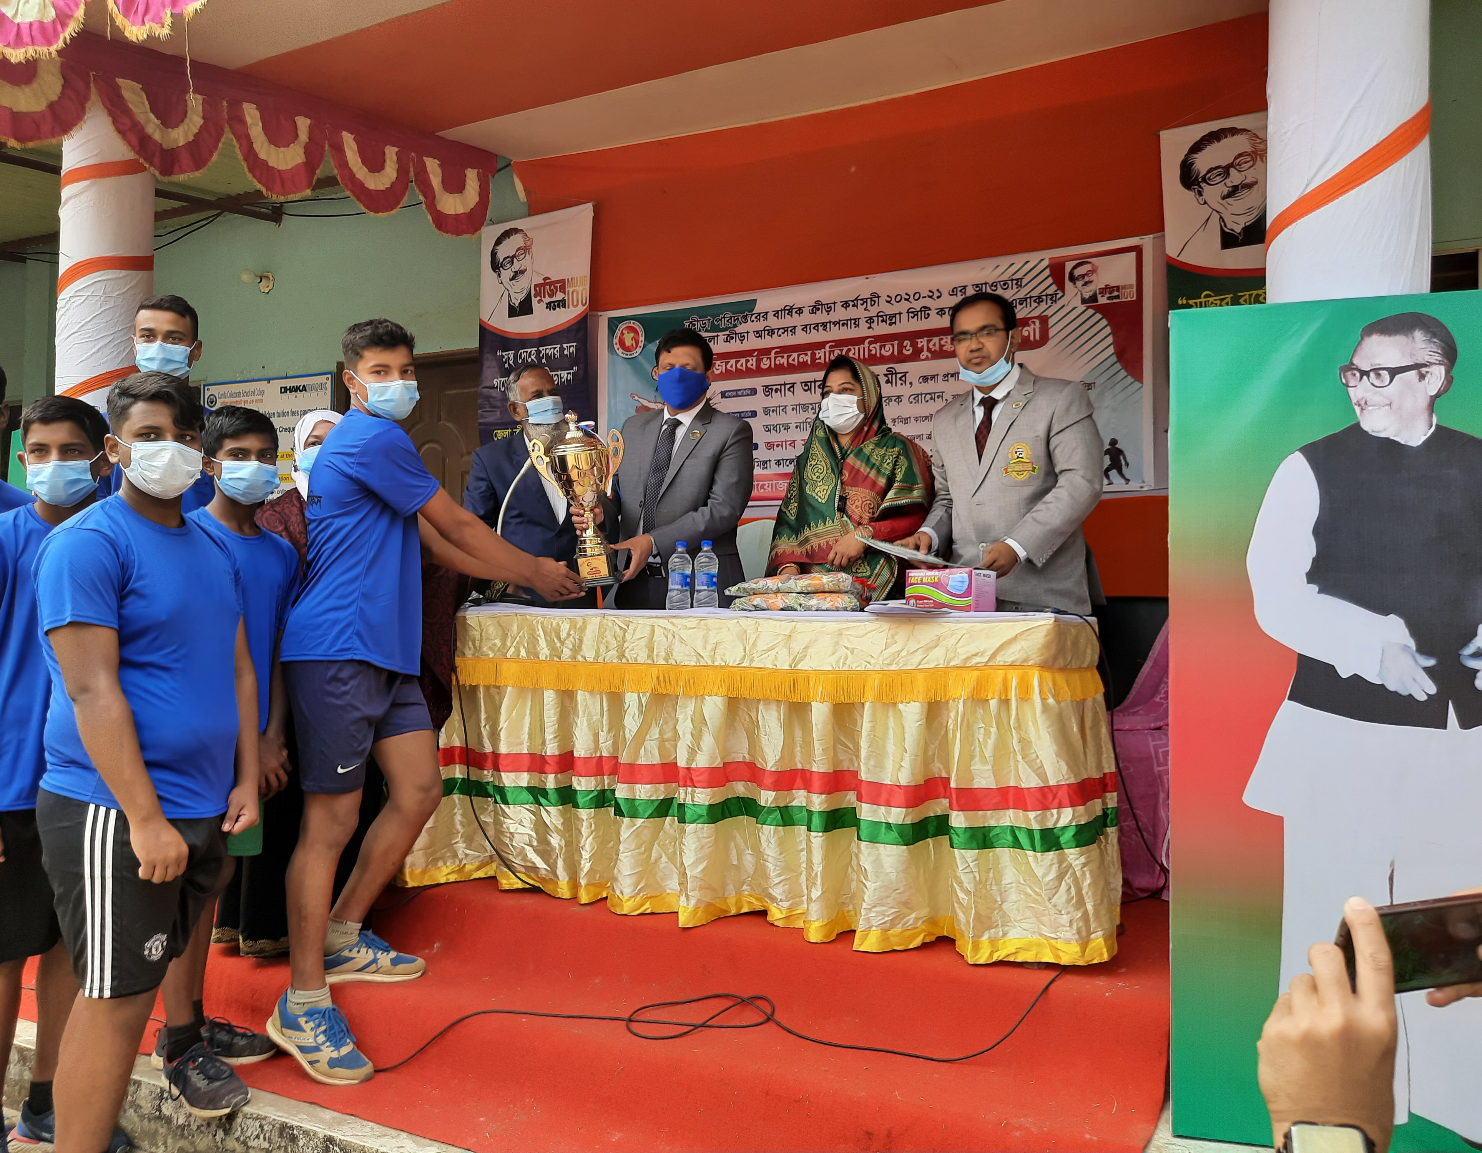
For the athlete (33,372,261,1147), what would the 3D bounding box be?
[{"bbox_3d":[-1.100,0.427,2.050,0.310,1.600,0.430,0,-1,18],"label":"athlete"}]

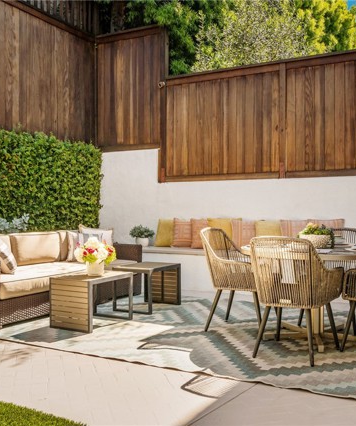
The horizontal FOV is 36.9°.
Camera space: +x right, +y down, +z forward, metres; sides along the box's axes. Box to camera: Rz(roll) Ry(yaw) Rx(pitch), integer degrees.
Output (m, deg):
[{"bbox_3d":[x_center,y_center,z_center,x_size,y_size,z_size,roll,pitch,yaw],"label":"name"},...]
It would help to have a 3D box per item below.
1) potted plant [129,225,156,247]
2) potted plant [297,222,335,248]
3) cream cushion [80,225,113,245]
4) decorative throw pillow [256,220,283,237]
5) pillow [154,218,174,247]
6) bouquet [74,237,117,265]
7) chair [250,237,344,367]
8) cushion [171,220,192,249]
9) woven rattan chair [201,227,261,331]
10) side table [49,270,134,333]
[{"bbox_3d":[-0.515,0.332,7.521,0.342,0.316,0.342,-1,1,0],"label":"potted plant"},{"bbox_3d":[1.162,0.189,4.480,0.302,0.217,0.302,0,0,31],"label":"potted plant"},{"bbox_3d":[-0.998,0.397,6.524,0.445,0.445,0.148,0,-15,11],"label":"cream cushion"},{"bbox_3d":[1.190,0.289,6.859,0.435,0.429,0.148,0,-15,31],"label":"decorative throw pillow"},{"bbox_3d":[-0.140,0.281,7.483,0.430,0.420,0.140,0,-14,31],"label":"pillow"},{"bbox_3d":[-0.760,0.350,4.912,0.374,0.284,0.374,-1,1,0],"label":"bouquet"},{"bbox_3d":[0.844,0.590,3.857,0.562,0.861,0.663,0,1,31],"label":"chair"},{"bbox_3d":[0.090,0.280,7.345,0.430,0.420,0.140,0,-14,31],"label":"cushion"},{"bbox_3d":[0.536,0.584,4.676,0.663,0.861,0.562,0,1,31],"label":"woven rattan chair"},{"bbox_3d":[-0.792,0.807,4.969,0.463,0.447,0.636,0,0,29],"label":"side table"}]

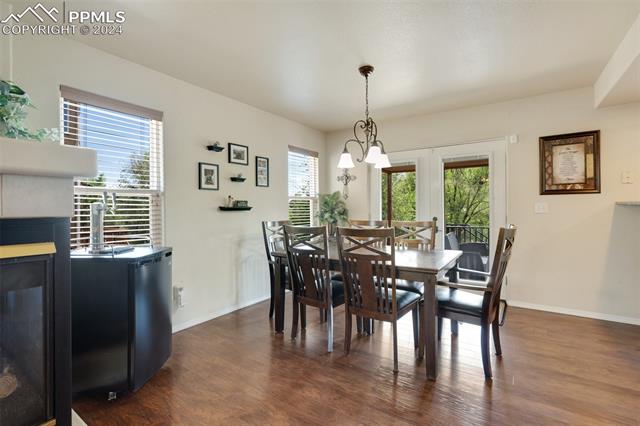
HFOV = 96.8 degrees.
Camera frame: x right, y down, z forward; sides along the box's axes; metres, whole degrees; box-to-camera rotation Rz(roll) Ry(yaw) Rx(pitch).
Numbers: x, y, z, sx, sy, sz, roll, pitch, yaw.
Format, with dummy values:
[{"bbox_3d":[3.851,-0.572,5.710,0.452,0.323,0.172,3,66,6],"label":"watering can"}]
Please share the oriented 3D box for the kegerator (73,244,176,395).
[{"bbox_3d":[-1.412,0.728,2.010,0.570,0.880,0.480,0,1,3],"label":"kegerator"}]

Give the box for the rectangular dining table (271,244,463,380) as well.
[{"bbox_3d":[0.457,0.759,2.742,1.500,0.762,1.060,0,1,35],"label":"rectangular dining table"}]

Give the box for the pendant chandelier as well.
[{"bbox_3d":[0.418,-0.864,2.577,0.530,0.900,0.510,0,1,35],"label":"pendant chandelier"}]

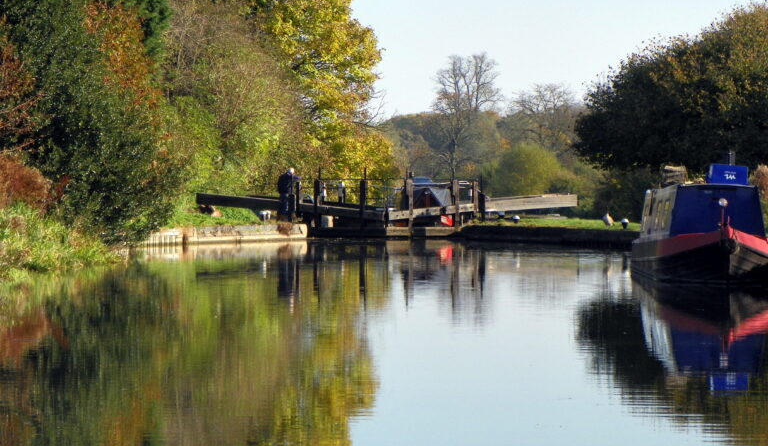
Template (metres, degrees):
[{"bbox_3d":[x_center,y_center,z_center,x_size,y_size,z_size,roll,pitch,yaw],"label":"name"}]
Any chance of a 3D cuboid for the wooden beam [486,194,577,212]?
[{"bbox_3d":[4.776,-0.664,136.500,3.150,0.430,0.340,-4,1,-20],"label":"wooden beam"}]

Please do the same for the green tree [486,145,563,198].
[{"bbox_3d":[8.666,-3.053,260.000,4.700,3.700,4.500,0,1,0],"label":"green tree"}]

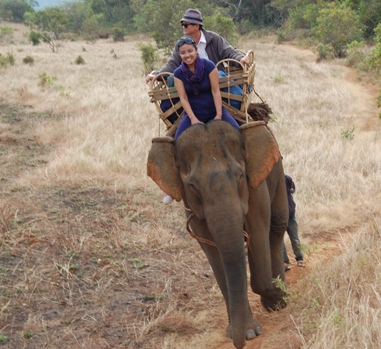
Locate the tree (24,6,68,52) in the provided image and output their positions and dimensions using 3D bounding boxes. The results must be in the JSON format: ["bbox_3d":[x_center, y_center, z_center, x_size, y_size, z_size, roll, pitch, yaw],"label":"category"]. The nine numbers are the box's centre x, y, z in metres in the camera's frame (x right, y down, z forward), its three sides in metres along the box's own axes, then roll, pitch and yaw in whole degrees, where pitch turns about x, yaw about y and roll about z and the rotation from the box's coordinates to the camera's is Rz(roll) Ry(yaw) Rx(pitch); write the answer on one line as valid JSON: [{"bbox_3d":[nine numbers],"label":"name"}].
[{"bbox_3d":[-8.852,-8.913,60.000,2.600,2.750,2.400,-2,10,0],"label":"tree"}]

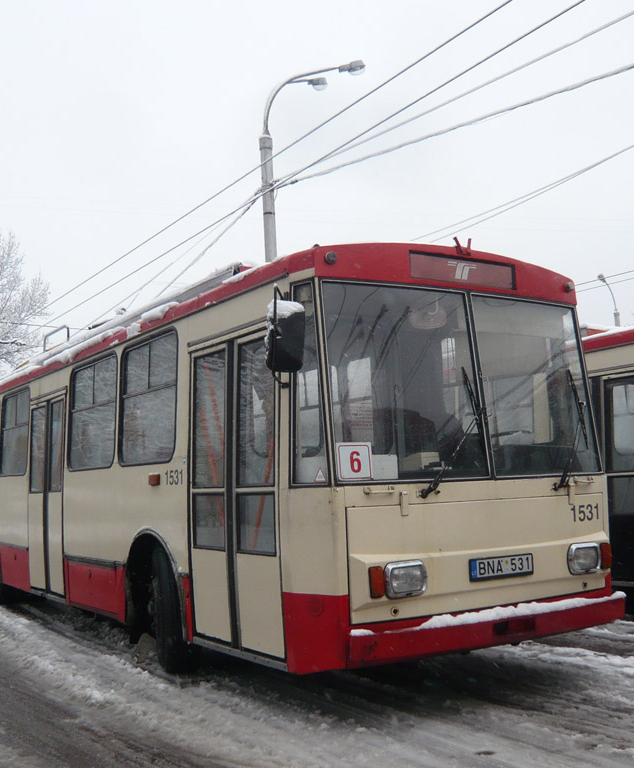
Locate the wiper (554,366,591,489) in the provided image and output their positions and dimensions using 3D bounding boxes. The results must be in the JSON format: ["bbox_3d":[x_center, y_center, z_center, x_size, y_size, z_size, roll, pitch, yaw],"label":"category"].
[{"bbox_3d":[1.724,0.308,5.708,0.430,0.860,0.120,3,-8,-34],"label":"wiper"}]

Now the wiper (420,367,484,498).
[{"bbox_3d":[0.833,0.279,5.092,0.580,0.850,0.120,3,-8,-34],"label":"wiper"}]

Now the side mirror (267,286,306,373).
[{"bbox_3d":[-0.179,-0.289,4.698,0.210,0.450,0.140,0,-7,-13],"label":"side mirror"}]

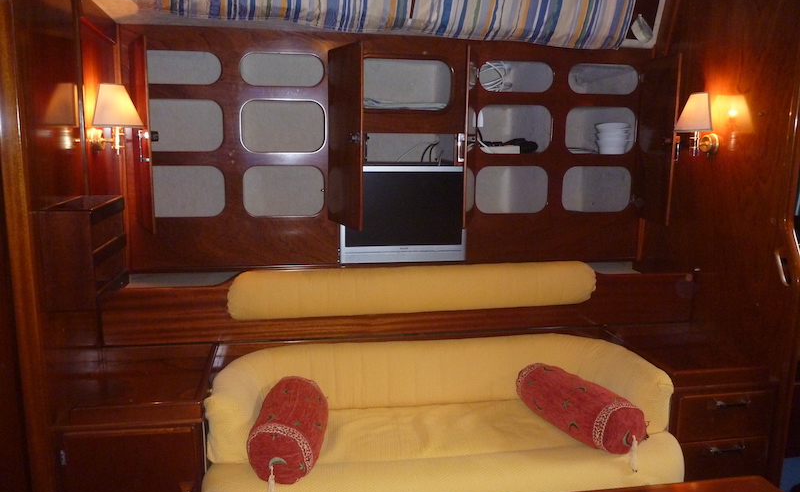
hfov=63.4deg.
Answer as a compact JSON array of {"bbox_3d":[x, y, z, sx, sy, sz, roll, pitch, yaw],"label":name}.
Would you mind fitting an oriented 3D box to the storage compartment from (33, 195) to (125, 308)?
[{"bbox_3d":[-0.799,0.009,1.662,0.109,0.238,0.311,-1,10,-10],"label":"storage compartment"}]

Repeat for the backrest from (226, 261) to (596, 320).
[{"bbox_3d":[0.059,0.138,2.075,1.181,0.145,0.117,-1,10,-10],"label":"backrest"}]

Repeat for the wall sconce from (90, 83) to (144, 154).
[{"bbox_3d":[-0.817,-0.363,1.854,0.151,0.197,0.128,-1,10,-10],"label":"wall sconce"}]

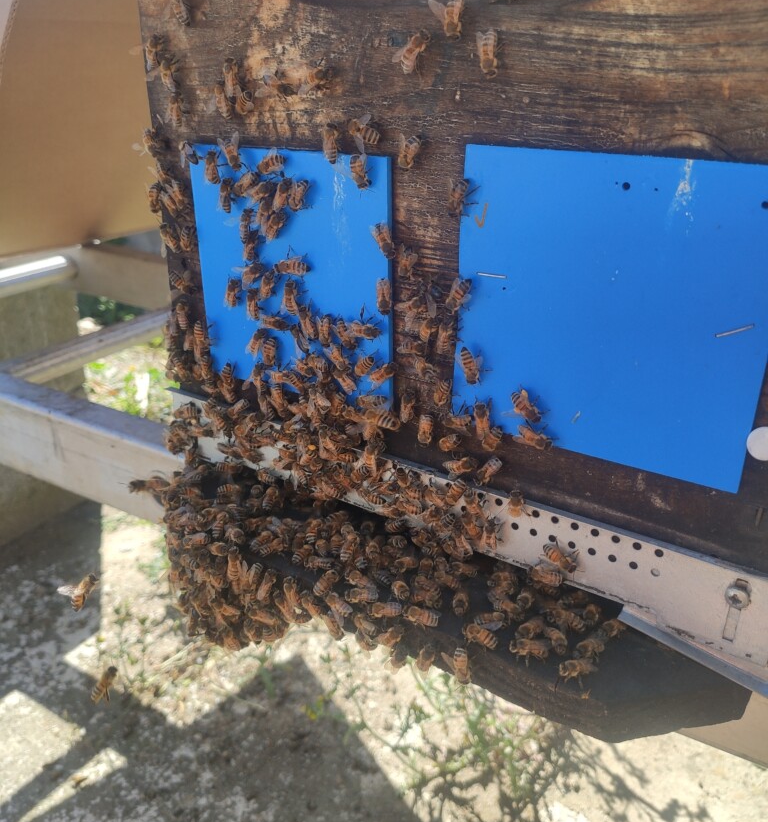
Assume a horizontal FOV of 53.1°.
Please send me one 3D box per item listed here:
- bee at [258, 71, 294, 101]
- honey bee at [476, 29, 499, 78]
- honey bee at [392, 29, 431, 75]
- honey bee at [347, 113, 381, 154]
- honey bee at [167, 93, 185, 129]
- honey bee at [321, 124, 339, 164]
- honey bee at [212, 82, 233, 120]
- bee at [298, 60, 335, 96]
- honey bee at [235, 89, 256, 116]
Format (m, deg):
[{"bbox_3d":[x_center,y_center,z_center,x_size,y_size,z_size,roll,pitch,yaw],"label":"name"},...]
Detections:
[{"bbox_3d":[-0.039,-0.120,0.284,0.014,0.008,0.005,31,34,20],"label":"bee"},{"bbox_3d":[0.032,-0.108,0.232,0.006,0.013,0.005,13,27,30],"label":"honey bee"},{"bbox_3d":[0.011,-0.117,0.251,0.007,0.014,0.005,39,37,15],"label":"honey bee"},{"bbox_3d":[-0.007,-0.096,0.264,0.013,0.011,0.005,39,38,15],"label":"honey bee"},{"bbox_3d":[-0.084,-0.123,0.315,0.006,0.013,0.005,11,26,31],"label":"honey bee"},{"bbox_3d":[-0.019,-0.097,0.280,0.006,0.013,0.005,13,26,30],"label":"honey bee"},{"bbox_3d":[-0.063,-0.121,0.301,0.005,0.013,0.005,-8,16,37],"label":"honey bee"},{"bbox_3d":[-0.023,-0.115,0.267,0.013,0.007,0.005,-14,12,39],"label":"bee"},{"bbox_3d":[-0.051,-0.115,0.287,0.006,0.012,0.005,40,58,14],"label":"honey bee"}]

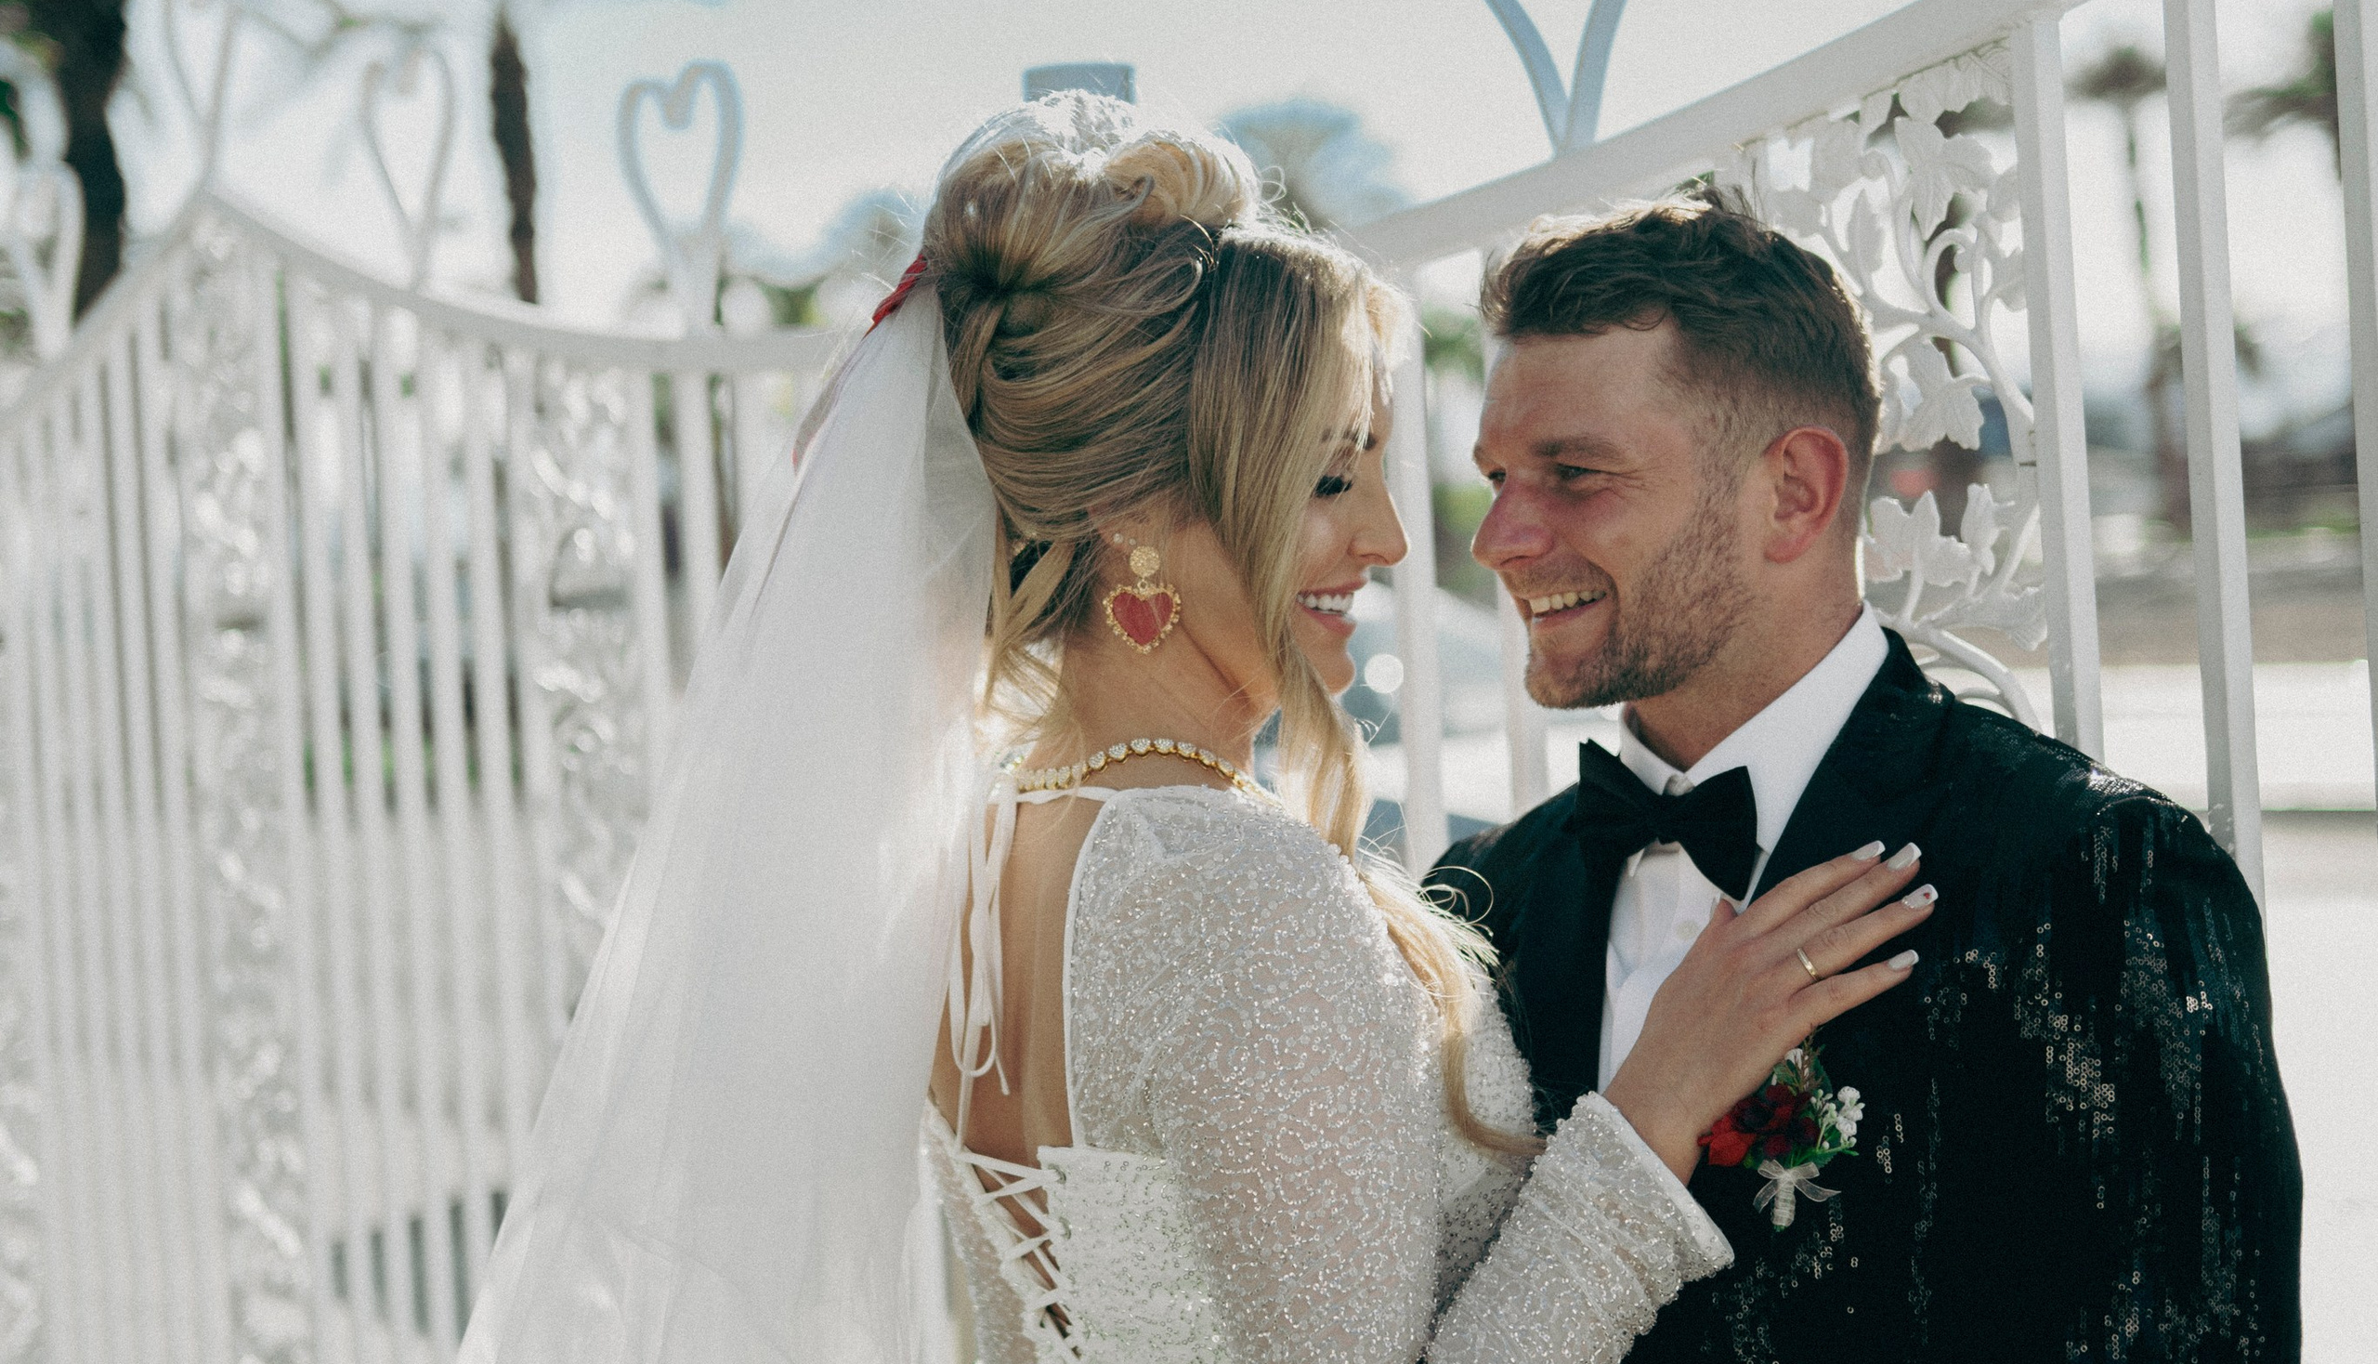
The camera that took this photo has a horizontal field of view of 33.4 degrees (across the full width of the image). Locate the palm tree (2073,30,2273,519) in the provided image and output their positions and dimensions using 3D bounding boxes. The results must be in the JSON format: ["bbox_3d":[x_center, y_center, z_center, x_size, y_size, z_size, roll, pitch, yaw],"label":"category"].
[{"bbox_3d":[19.809,-7.848,80.000,4.000,10.000,4.000,-3,1,0],"label":"palm tree"}]

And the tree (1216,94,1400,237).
[{"bbox_3d":[2.195,-4.822,65.000,3.700,9.800,3.700,-3,1,0],"label":"tree"}]

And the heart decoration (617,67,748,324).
[{"bbox_3d":[-0.436,-0.415,3.418,0.026,0.228,0.190,-4,1,-35],"label":"heart decoration"}]

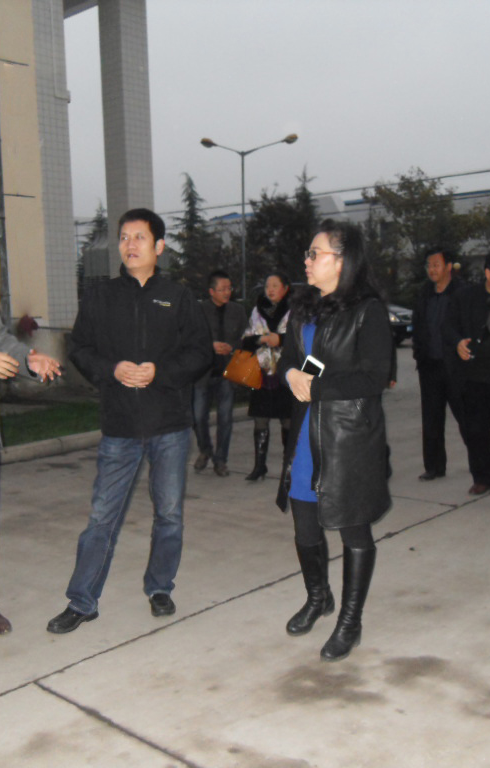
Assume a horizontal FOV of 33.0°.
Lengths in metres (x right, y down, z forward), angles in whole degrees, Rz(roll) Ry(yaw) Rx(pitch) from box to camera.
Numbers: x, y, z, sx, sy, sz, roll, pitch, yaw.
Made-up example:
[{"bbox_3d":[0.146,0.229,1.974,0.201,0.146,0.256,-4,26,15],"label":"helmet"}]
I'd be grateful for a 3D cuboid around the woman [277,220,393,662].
[{"bbox_3d":[0.341,0.199,3.274,0.500,1.660,0.460,4,8,42],"label":"woman"}]

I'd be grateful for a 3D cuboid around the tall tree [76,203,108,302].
[{"bbox_3d":[-6.617,-5.290,38.302,2.600,6.107,2.600,-3,6,-10],"label":"tall tree"}]

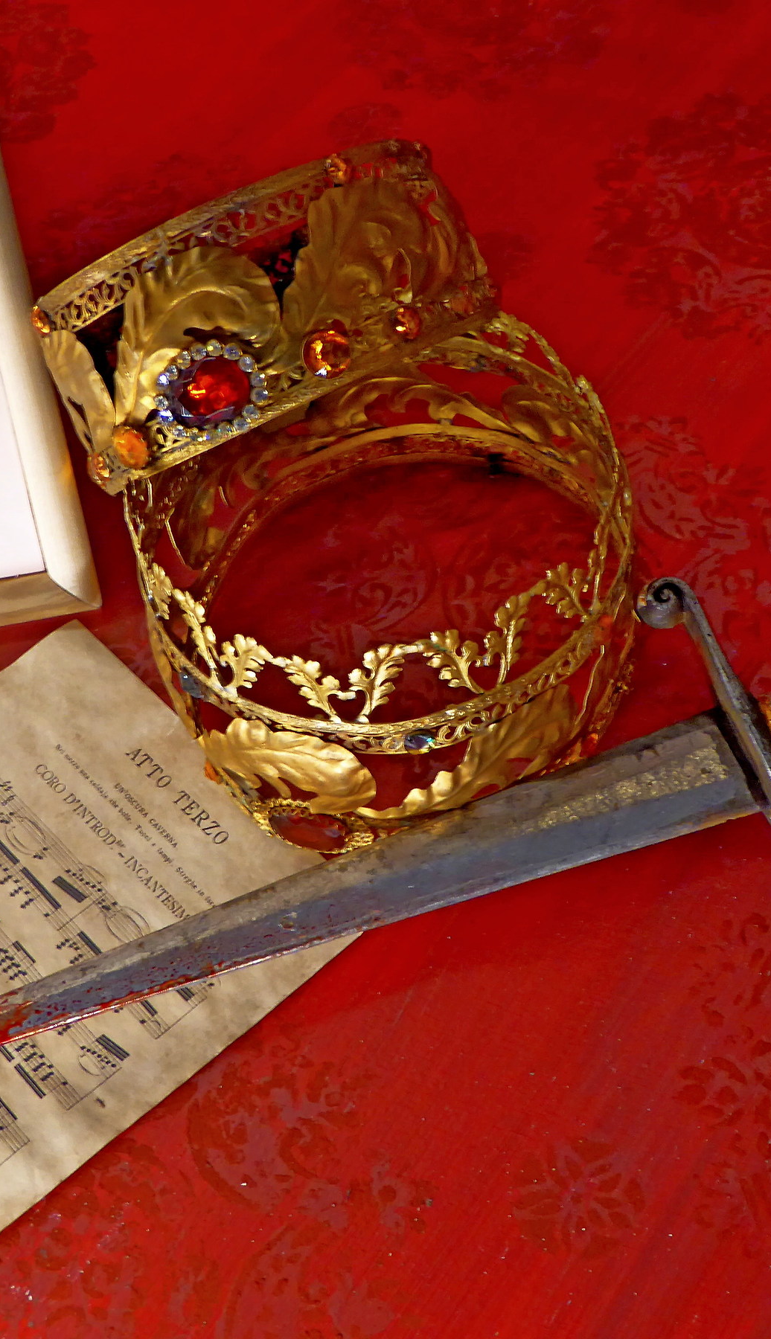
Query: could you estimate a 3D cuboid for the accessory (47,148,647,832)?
[{"bbox_3d":[-0.025,-0.105,0.817,0.220,0.179,0.288,-10,54,2],"label":"accessory"}]

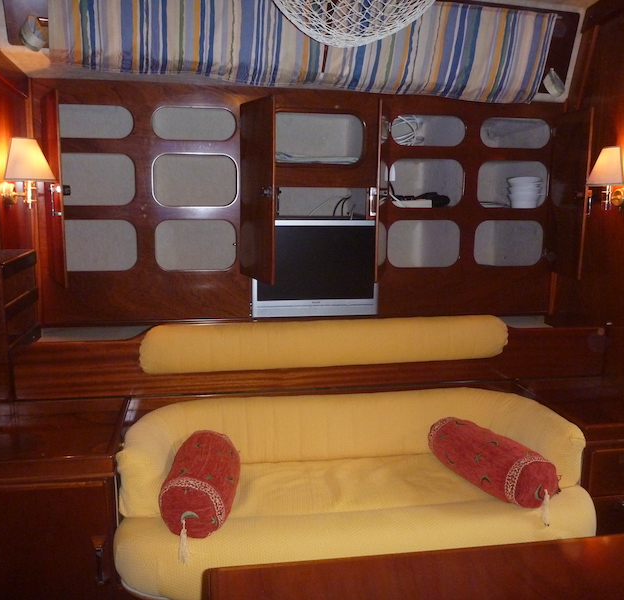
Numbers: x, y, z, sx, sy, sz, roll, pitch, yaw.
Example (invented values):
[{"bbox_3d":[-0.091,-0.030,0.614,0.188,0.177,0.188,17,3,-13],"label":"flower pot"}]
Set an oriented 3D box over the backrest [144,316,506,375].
[{"bbox_3d":[0.059,0.138,2.075,1.181,0.145,0.117,-1,10,-10],"label":"backrest"}]

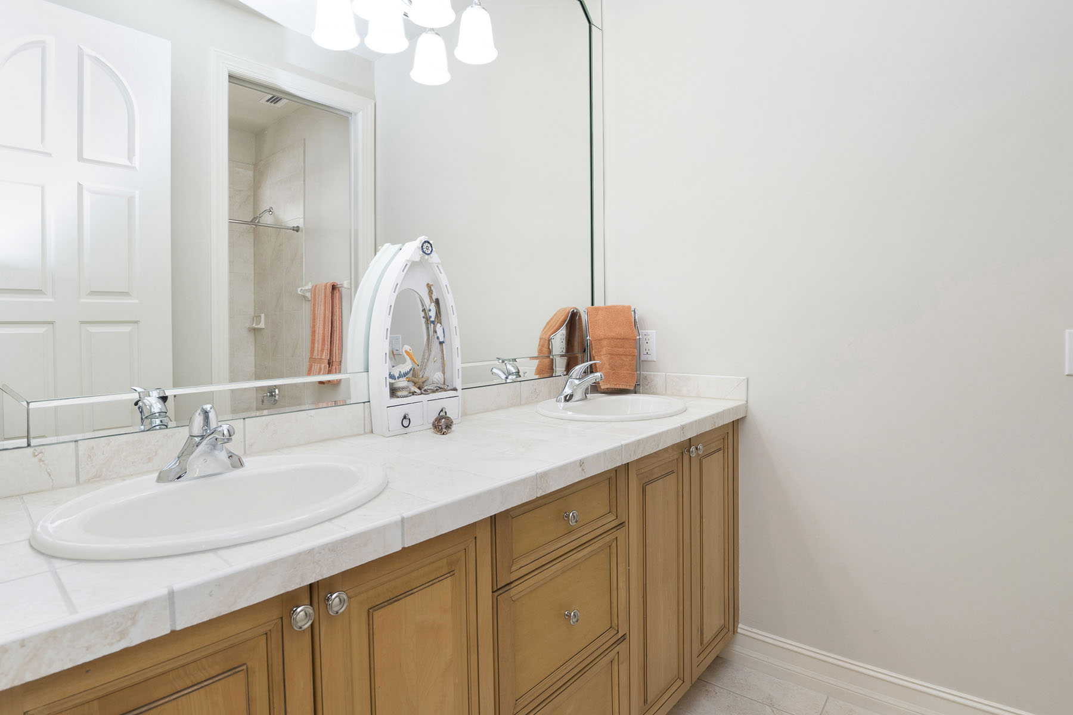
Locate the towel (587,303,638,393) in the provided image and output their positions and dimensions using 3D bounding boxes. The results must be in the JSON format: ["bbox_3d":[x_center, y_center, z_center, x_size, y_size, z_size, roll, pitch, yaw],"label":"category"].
[{"bbox_3d":[0.276,-0.037,1.545,0.168,0.310,0.150,-1,2,0],"label":"towel"}]

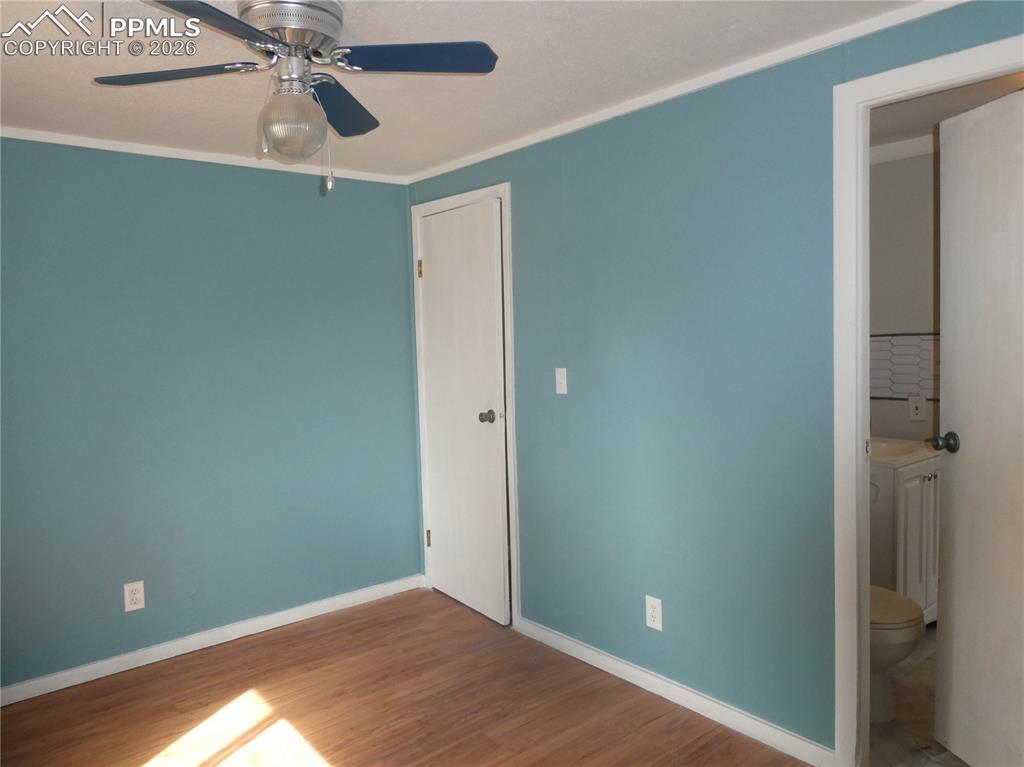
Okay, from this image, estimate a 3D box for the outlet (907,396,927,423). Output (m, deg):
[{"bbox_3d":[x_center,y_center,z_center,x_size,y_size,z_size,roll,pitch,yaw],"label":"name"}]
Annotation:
[{"bbox_3d":[1.911,0.120,3.346,0.012,0.115,0.072,-5,5,-40],"label":"outlet"}]

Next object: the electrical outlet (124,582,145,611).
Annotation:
[{"bbox_3d":[-1.579,0.894,2.974,0.071,0.115,0.012,-5,5,-40],"label":"electrical outlet"}]

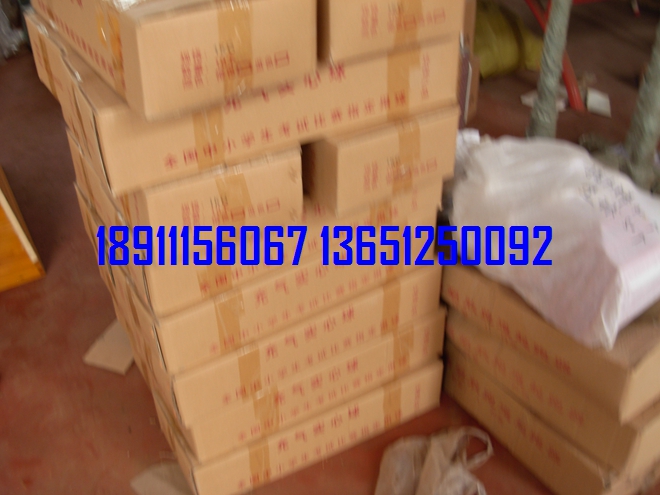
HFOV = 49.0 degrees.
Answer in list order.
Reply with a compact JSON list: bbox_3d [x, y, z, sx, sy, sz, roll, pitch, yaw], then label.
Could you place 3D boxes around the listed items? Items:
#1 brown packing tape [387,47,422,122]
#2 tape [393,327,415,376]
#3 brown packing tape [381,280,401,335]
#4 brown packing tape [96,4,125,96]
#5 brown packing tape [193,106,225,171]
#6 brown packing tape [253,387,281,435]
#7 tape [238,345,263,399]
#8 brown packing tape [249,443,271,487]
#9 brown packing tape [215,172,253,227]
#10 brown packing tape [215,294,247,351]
[{"bbox_3d":[0.130,-0.302,1.343,0.055,0.134,0.010,-18,40,-22],"label":"brown packing tape"},{"bbox_3d":[0.181,0.261,1.796,0.052,0.148,0.010,-20,40,-24],"label":"tape"},{"bbox_3d":[0.145,0.145,1.703,0.051,0.148,0.010,-21,41,-25],"label":"brown packing tape"},{"bbox_3d":[-0.339,-0.306,1.130,0.010,0.142,0.075,-21,41,-25],"label":"brown packing tape"},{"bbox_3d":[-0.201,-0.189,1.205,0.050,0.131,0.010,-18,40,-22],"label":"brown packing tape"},{"bbox_3d":[-0.144,0.379,1.643,0.061,0.143,0.010,-20,40,-24],"label":"brown packing tape"},{"bbox_3d":[-0.169,0.276,1.557,0.049,0.138,0.010,-21,41,-25],"label":"tape"},{"bbox_3d":[-0.165,0.517,1.725,0.050,0.145,0.010,-18,40,-22],"label":"brown packing tape"},{"bbox_3d":[-0.166,-0.078,1.298,0.056,0.131,0.010,-18,38,-23],"label":"brown packing tape"},{"bbox_3d":[-0.203,0.155,1.468,0.051,0.144,0.010,-21,41,-26],"label":"brown packing tape"}]

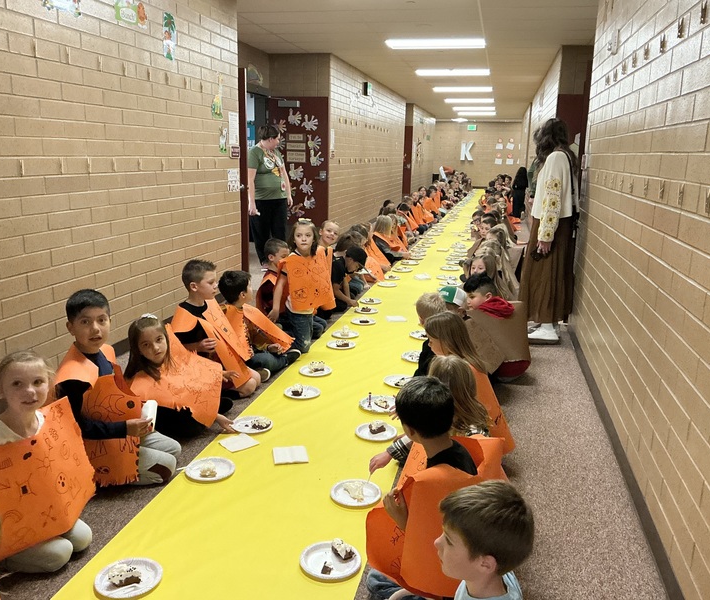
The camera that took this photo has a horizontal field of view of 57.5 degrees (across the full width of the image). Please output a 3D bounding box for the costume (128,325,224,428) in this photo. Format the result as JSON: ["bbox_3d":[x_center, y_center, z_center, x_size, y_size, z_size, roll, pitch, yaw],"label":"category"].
[{"bbox_3d":[-0.886,0.395,3.206,0.380,0.430,0.470,13,17,41],"label":"costume"}]

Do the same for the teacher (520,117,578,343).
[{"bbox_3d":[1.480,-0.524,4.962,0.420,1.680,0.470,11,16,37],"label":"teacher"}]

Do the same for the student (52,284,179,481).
[{"bbox_3d":[-1.067,0.361,2.778,0.520,0.820,0.420,10,15,32],"label":"student"}]

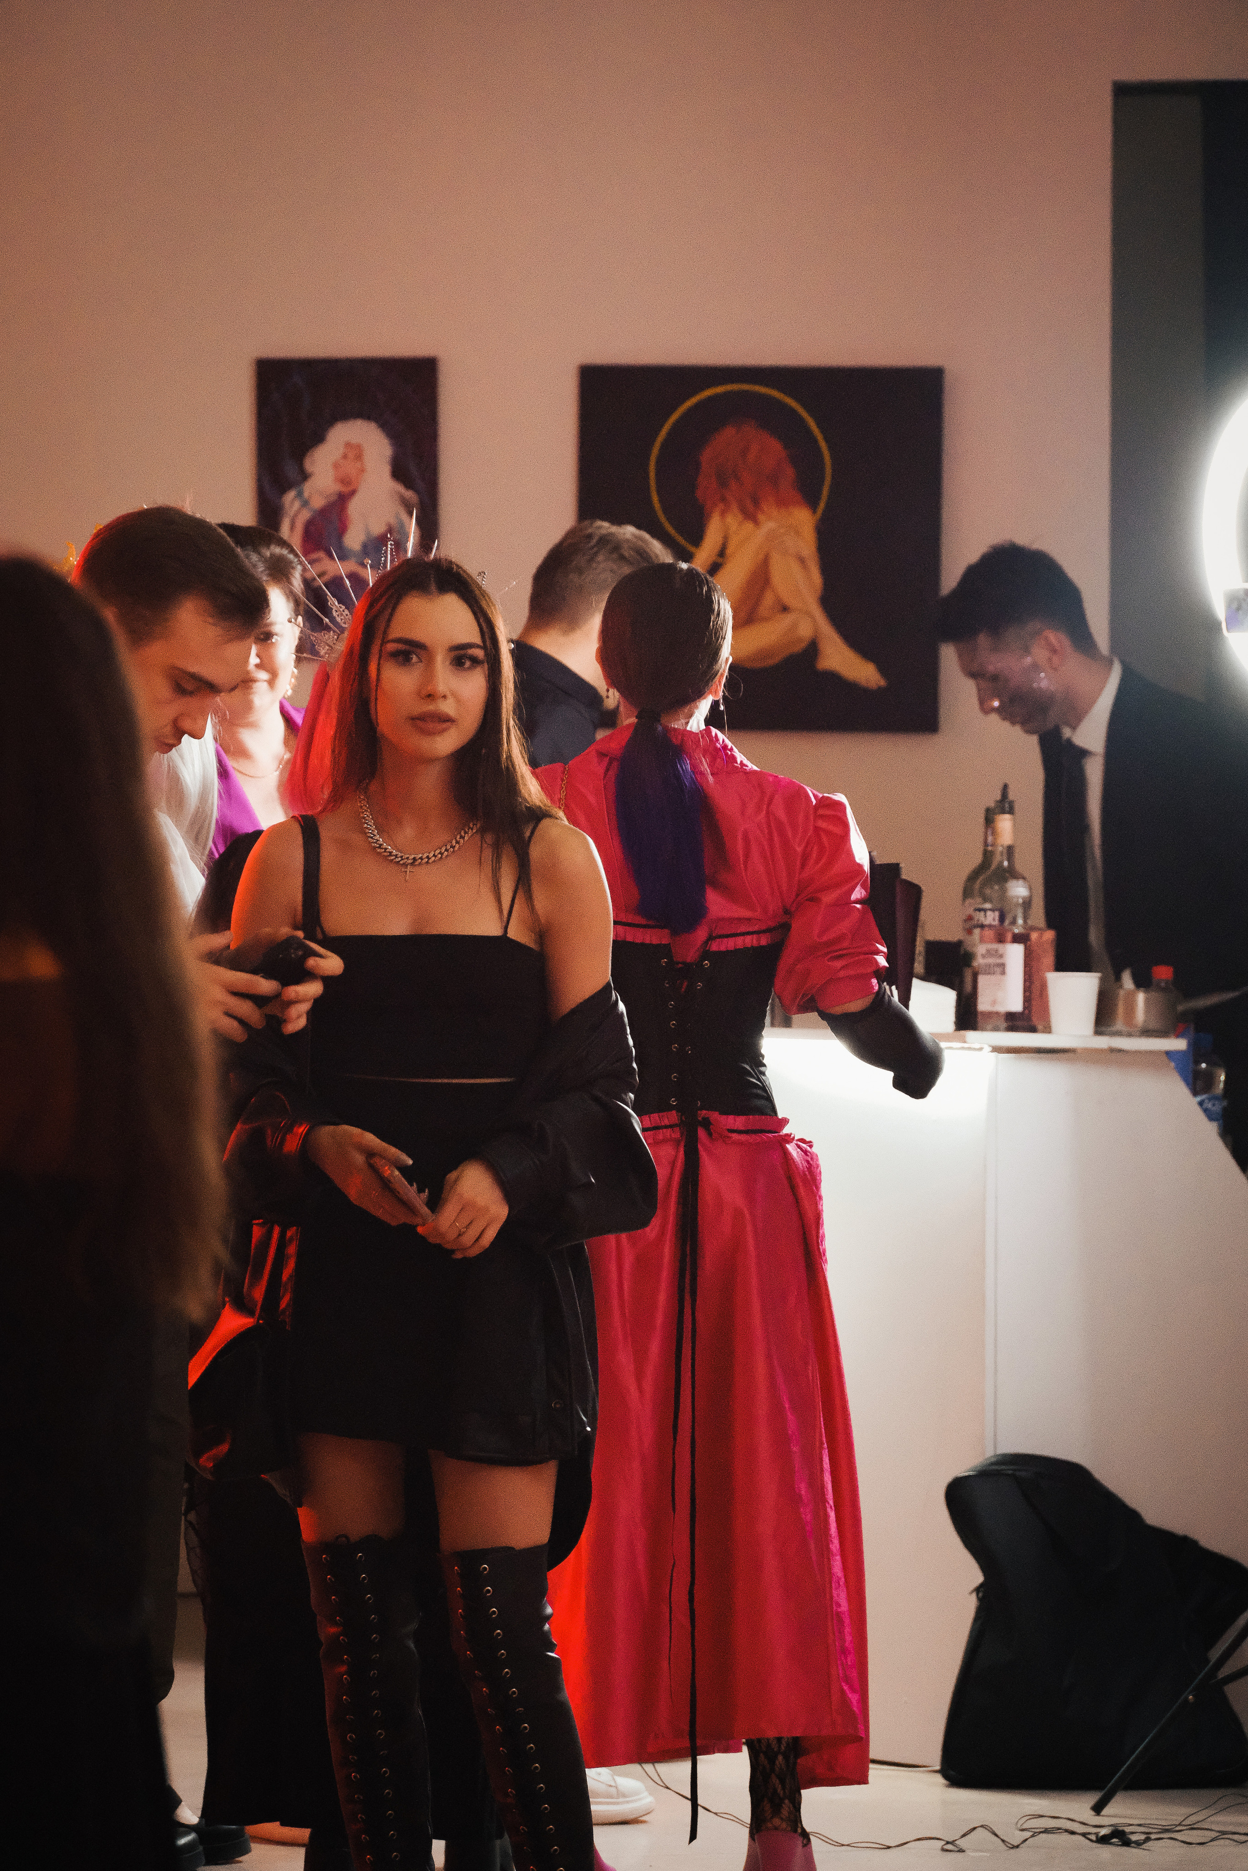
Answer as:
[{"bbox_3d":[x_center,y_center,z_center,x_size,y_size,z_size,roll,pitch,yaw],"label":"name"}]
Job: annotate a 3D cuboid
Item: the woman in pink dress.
[{"bbox_3d":[0.122,0.385,13.650,0.620,1.760,0.480,1,1,9],"label":"woman in pink dress"}]

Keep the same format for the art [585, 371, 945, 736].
[{"bbox_3d":[0.225,-0.638,17.000,0.603,0.605,0.027,0,1,0],"label":"art"}]

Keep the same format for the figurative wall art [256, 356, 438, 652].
[{"bbox_3d":[-0.457,-0.711,17.000,0.300,0.488,0.025,0,1,0],"label":"figurative wall art"}]

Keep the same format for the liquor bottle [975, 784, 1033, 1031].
[{"bbox_3d":[0.557,-0.041,15.100,0.085,0.362,0.085,0,1,0],"label":"liquor bottle"}]

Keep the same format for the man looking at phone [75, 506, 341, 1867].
[{"bbox_3d":[-0.566,0.401,11.850,0.480,1.780,0.500,1,1,26],"label":"man looking at phone"}]

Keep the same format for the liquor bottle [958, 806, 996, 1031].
[{"bbox_3d":[0.543,-0.027,15.150,0.085,0.328,0.085,0,1,0],"label":"liquor bottle"}]

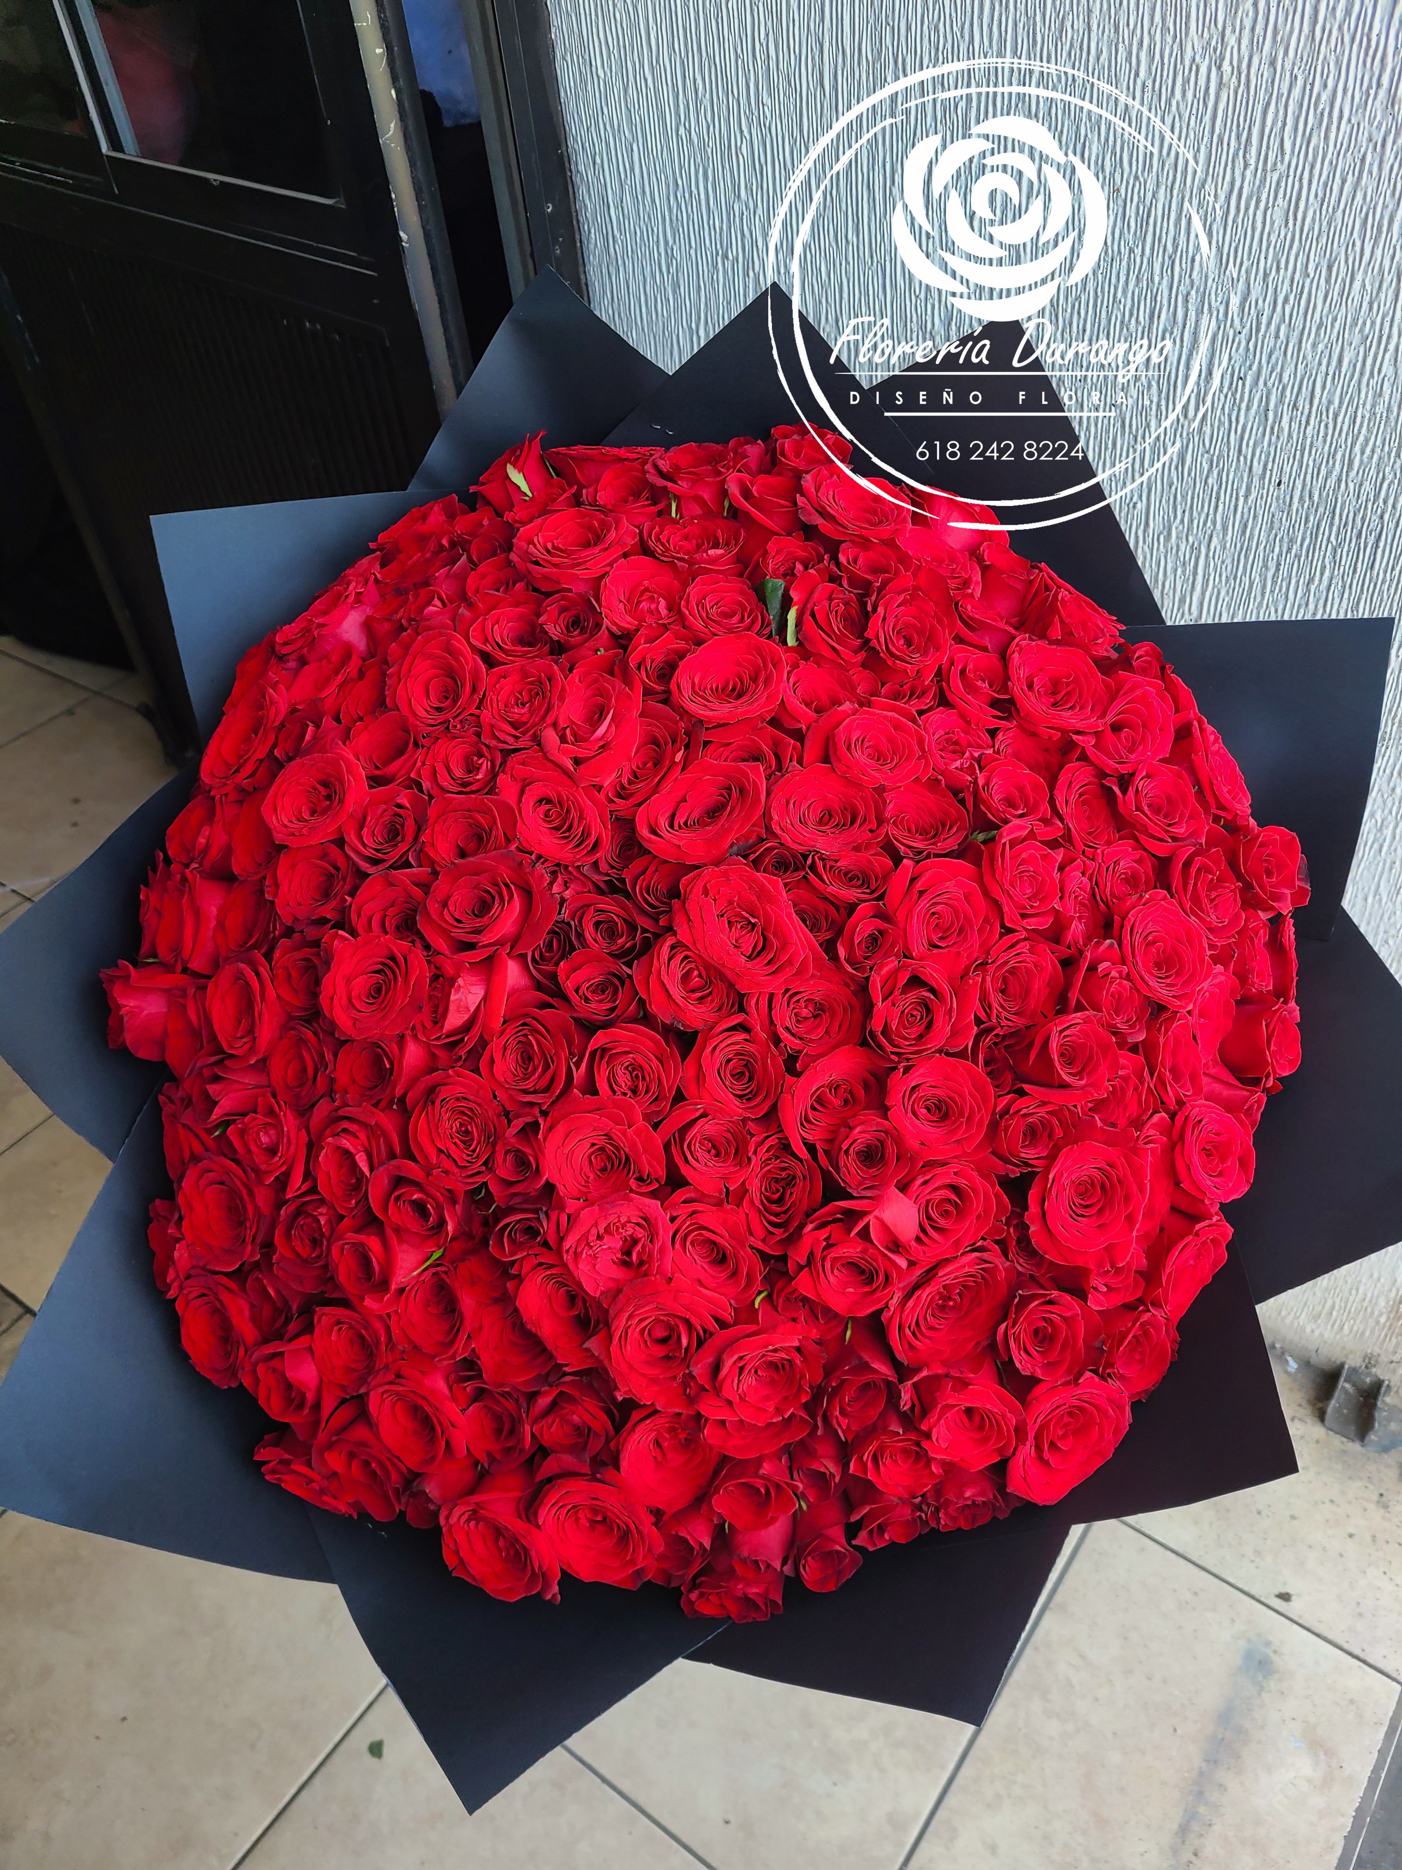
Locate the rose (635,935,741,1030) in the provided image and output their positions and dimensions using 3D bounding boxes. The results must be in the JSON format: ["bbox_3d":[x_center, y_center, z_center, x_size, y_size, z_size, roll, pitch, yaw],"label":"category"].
[{"bbox_3d":[-0.012,0.034,0.830,0.062,0.048,0.062,0,67,-16],"label":"rose"}]

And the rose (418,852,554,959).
[{"bbox_3d":[-0.117,-0.016,0.766,0.070,0.052,0.070,0,78,4],"label":"rose"}]

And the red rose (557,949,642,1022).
[{"bbox_3d":[-0.058,0.032,0.805,0.049,0.041,0.049,1,76,-4],"label":"red rose"}]

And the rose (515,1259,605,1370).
[{"bbox_3d":[-0.088,0.228,0.830,0.064,0.050,0.064,0,64,-22],"label":"rose"}]

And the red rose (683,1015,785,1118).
[{"bbox_3d":[0.020,0.079,0.820,0.059,0.046,0.059,0,77,1],"label":"red rose"}]

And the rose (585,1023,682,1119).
[{"bbox_3d":[-0.035,0.070,0.729,0.050,0.040,0.050,0,81,2],"label":"rose"}]

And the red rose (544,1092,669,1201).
[{"bbox_3d":[-0.052,0.120,0.785,0.064,0.045,0.064,-2,76,10],"label":"red rose"}]

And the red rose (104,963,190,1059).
[{"bbox_3d":[-0.379,0.053,0.960,0.059,0.066,0.066,15,45,9],"label":"red rose"}]

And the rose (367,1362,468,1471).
[{"bbox_3d":[-0.167,0.282,0.827,0.065,0.048,0.065,4,88,12],"label":"rose"}]

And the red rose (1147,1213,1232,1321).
[{"bbox_3d":[0.267,0.185,0.779,0.062,0.062,0.046,0,6,-23],"label":"red rose"}]

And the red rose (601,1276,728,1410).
[{"bbox_3d":[-0.021,0.237,0.800,0.073,0.057,0.073,0,62,-1],"label":"red rose"}]

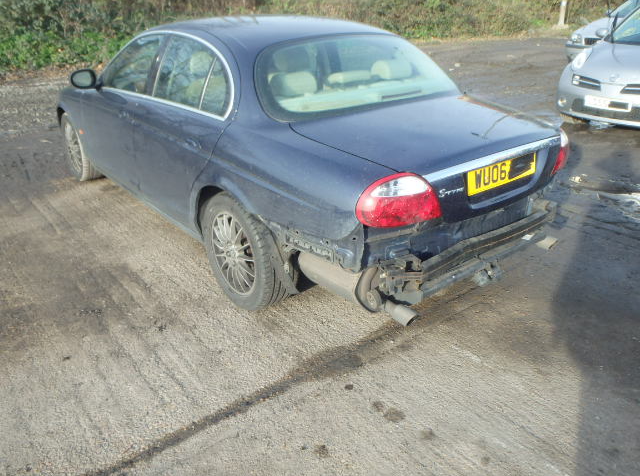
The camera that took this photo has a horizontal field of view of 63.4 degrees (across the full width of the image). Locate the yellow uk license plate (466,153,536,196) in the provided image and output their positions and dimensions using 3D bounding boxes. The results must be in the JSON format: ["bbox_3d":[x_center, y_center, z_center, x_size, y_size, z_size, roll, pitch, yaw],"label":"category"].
[{"bbox_3d":[0.837,-0.295,2.349,0.520,0.111,0.015,-19,22,-35],"label":"yellow uk license plate"}]

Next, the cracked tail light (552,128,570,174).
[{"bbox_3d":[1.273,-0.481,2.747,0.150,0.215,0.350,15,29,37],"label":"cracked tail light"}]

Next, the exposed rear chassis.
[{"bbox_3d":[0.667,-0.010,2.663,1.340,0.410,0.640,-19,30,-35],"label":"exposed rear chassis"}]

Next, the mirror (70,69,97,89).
[{"bbox_3d":[-1.773,-1.196,3.892,0.195,0.150,0.110,-21,31,-37],"label":"mirror"}]

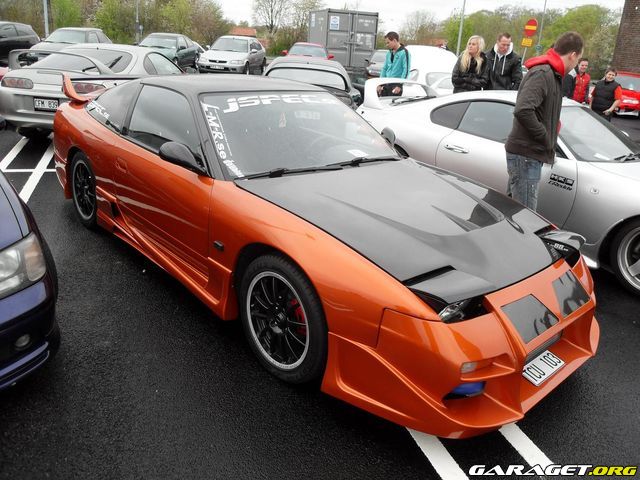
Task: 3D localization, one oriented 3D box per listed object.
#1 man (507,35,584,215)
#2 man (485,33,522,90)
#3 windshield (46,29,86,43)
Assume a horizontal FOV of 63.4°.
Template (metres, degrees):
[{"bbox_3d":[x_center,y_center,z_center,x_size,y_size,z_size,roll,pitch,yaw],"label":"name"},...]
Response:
[{"bbox_3d":[1.379,-0.448,3.420,0.460,1.720,0.520,2,19,-6],"label":"man"},{"bbox_3d":[2.258,-1.685,6.600,0.550,1.790,0.360,13,21,24],"label":"man"},{"bbox_3d":[-8.625,-6.941,17.614,1.380,0.450,0.550,3,21,-2],"label":"windshield"}]

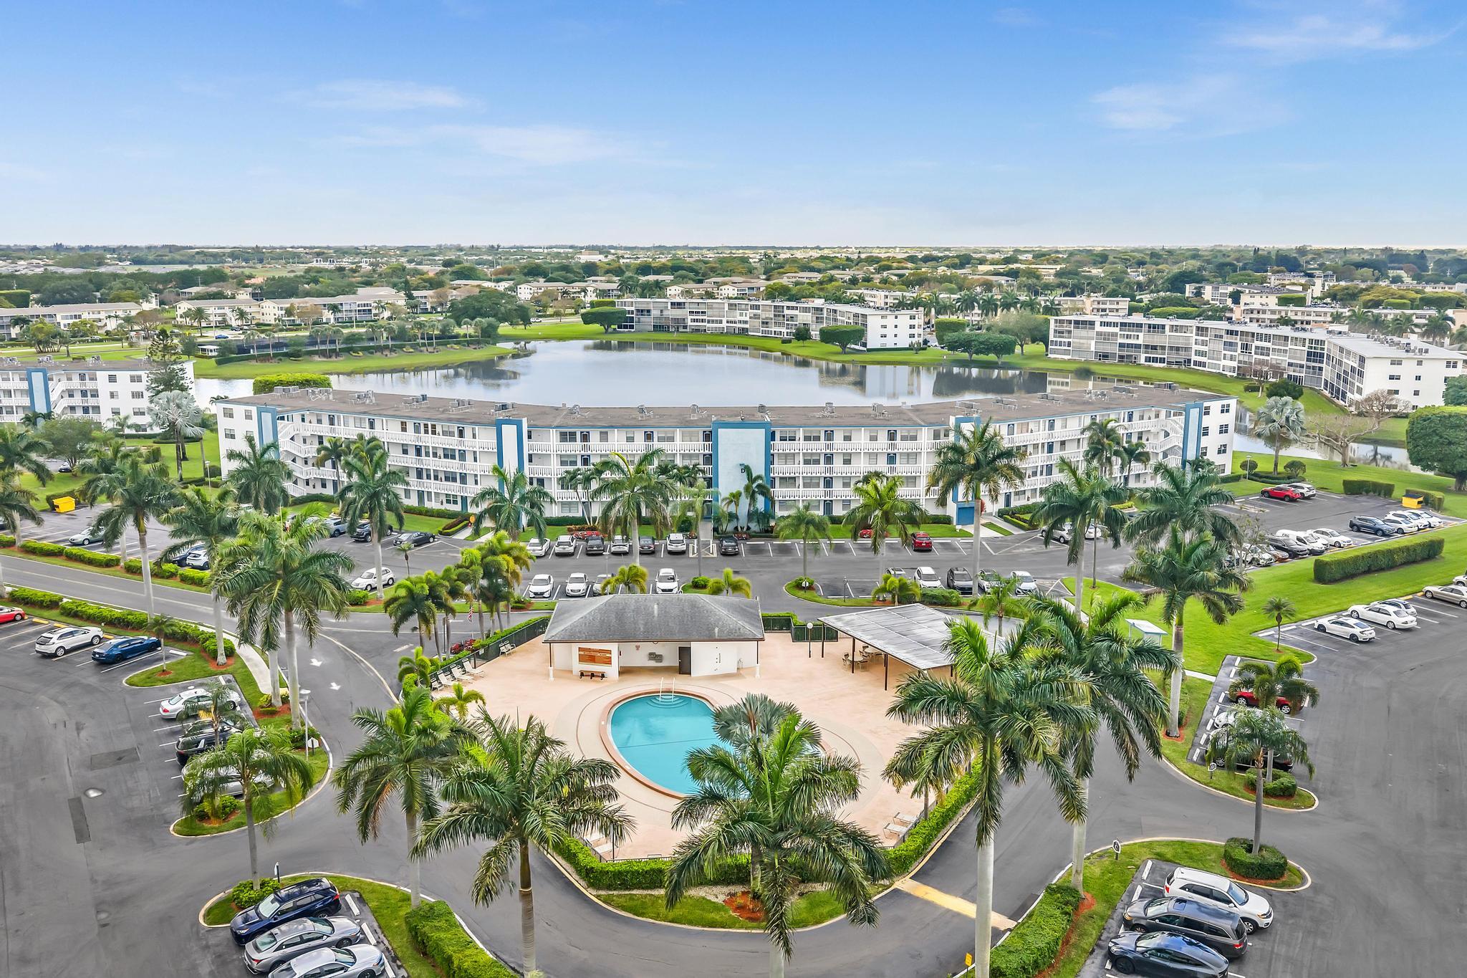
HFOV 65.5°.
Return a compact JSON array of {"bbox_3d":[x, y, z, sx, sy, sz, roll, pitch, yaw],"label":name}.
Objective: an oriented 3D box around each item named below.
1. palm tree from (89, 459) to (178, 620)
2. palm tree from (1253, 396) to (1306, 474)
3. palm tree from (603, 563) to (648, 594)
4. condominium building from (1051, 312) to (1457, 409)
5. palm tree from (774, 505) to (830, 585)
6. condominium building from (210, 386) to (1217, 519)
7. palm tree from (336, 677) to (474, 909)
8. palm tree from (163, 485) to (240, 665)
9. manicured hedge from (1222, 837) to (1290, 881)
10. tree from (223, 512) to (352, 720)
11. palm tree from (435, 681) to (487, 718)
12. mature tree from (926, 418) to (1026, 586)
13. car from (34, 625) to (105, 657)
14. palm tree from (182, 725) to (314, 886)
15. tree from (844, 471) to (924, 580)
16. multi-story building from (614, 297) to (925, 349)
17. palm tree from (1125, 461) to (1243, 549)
[{"bbox_3d":[-47.642,4.253,91.544,7.110,14.250,7.110,0,12,0],"label":"palm tree"},{"bbox_3d":[74.105,-7.022,155.305,7.000,10.500,7.000,6,13,25],"label":"palm tree"},{"bbox_3d":[-8.766,8.741,93.820,3.700,4.800,3.700,-1,12,-5],"label":"palm tree"},{"bbox_3d":[119.500,-31.520,267.312,40.000,10.900,132.000,-3,12,-12],"label":"condominium building"},{"bbox_3d":[6.480,4.979,104.261,5.220,7.630,5.220,0,12,0],"label":"palm tree"},{"bbox_3d":[0.204,-5.560,144.051,134.000,11.500,42.000,0,12,-2],"label":"condominium building"},{"bbox_3d":[-14.889,14.285,52.313,6.550,11.250,6.550,0,12,0],"label":"palm tree"},{"bbox_3d":[-39.137,6.560,85.352,7.000,13.800,7.000,0,12,0],"label":"palm tree"},{"bbox_3d":[25.935,18.461,56.726,2.950,1.000,2.450,6,13,26],"label":"manicured hedge"},{"bbox_3d":[-27.522,8.513,70.837,8.230,14.560,8.230,0,12,0],"label":"tree"},{"bbox_3d":[-17.207,13.941,72.195,3.300,3.550,3.300,-3,12,-14],"label":"palm tree"},{"bbox_3d":[21.465,1.961,100.628,8.800,16.600,8.600,0,12,0],"label":"mature tree"},{"bbox_3d":[-50.988,11.564,87.742,1.880,1.630,4.650,6,13,26],"label":"car"},{"bbox_3d":[-22.590,15.174,53.395,6.110,8.820,6.110,0,12,0],"label":"palm tree"},{"bbox_3d":[13.361,4.345,101.137,7.300,11.700,7.300,0,12,0],"label":"tree"},{"bbox_3d":[11.144,-56.881,383.920,125.000,11.000,35.000,12,17,43],"label":"multi-story building"},{"bbox_3d":[30.745,6.096,78.626,8.050,16.270,8.050,0,12,0],"label":"palm tree"}]

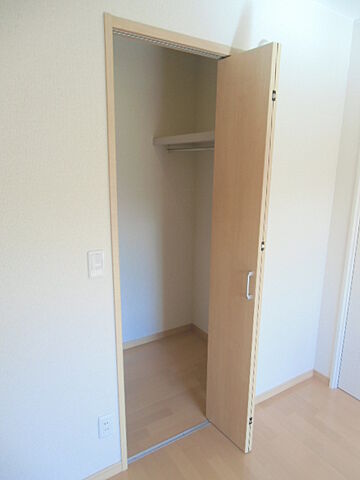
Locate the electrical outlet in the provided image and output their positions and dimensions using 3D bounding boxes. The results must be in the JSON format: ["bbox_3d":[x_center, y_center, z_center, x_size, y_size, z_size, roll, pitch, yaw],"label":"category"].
[{"bbox_3d":[-0.348,0.893,1.589,0.070,0.120,0.012,-8,15,-31],"label":"electrical outlet"}]

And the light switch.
[{"bbox_3d":[-0.349,0.104,1.401,0.070,0.120,0.012,-8,15,-31],"label":"light switch"}]

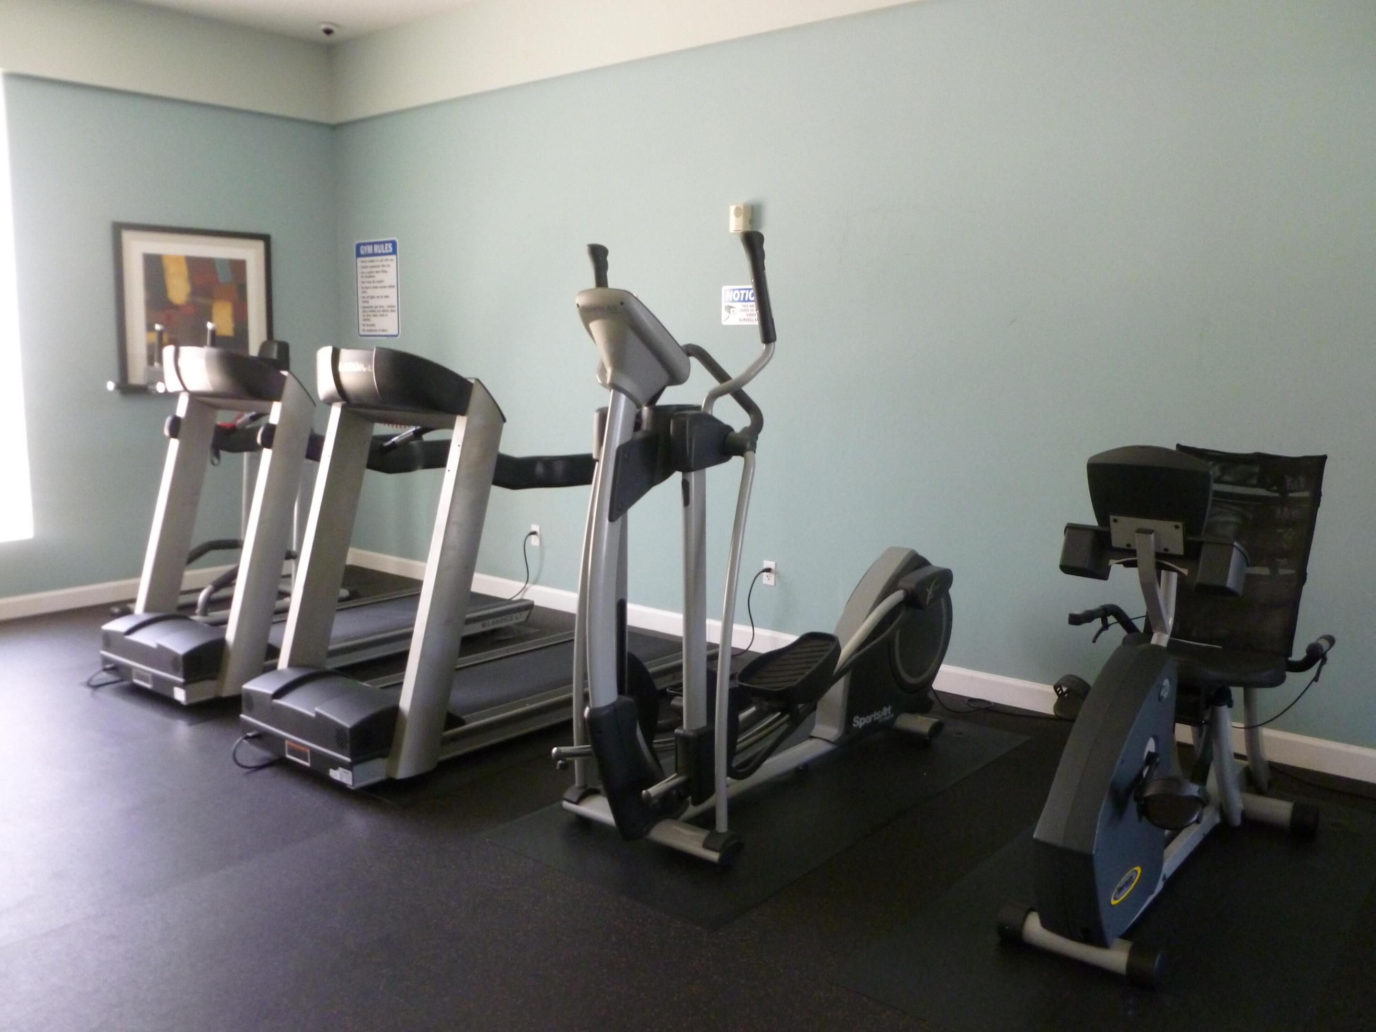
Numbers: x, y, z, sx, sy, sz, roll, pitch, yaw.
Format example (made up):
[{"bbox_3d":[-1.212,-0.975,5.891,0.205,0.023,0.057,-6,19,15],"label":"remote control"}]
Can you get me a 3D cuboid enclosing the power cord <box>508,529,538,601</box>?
[{"bbox_3d":[-0.942,0.293,6.255,0.151,0.413,0.151,7,11,39],"label":"power cord"}]

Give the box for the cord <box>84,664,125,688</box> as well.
[{"bbox_3d":[-2.465,0.671,4.748,0.151,0.101,0.131,7,11,39],"label":"cord"}]

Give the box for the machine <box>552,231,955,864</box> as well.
[{"bbox_3d":[0.342,0.004,3.767,0.685,1.742,1.954,6,10,36],"label":"machine"}]

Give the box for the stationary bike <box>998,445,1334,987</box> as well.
[{"bbox_3d":[1.360,0.381,3.039,0.665,1.219,1.521,7,10,38],"label":"stationary bike"}]

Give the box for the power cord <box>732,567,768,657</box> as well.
[{"bbox_3d":[0.293,0.457,5.249,0.121,0.413,0.151,7,11,39],"label":"power cord"}]

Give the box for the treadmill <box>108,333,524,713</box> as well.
[{"bbox_3d":[-1.662,-0.069,5.235,0.826,1.440,1.909,7,10,38],"label":"treadmill"}]

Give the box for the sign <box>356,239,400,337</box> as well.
[{"bbox_3d":[-1.944,-1.415,6.975,0.453,0.609,0.010,7,11,39],"label":"sign"}]

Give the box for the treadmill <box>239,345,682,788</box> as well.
[{"bbox_3d":[-0.713,0.060,4.387,0.826,1.440,1.909,7,11,40],"label":"treadmill"}]

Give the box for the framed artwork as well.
[{"bbox_3d":[-2.852,-1.195,6.495,0.035,0.937,0.937,7,11,39],"label":"framed artwork"}]

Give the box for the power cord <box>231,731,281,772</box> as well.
[{"bbox_3d":[-1.511,0.803,3.873,0.131,0.101,0.131,7,11,39],"label":"power cord"}]

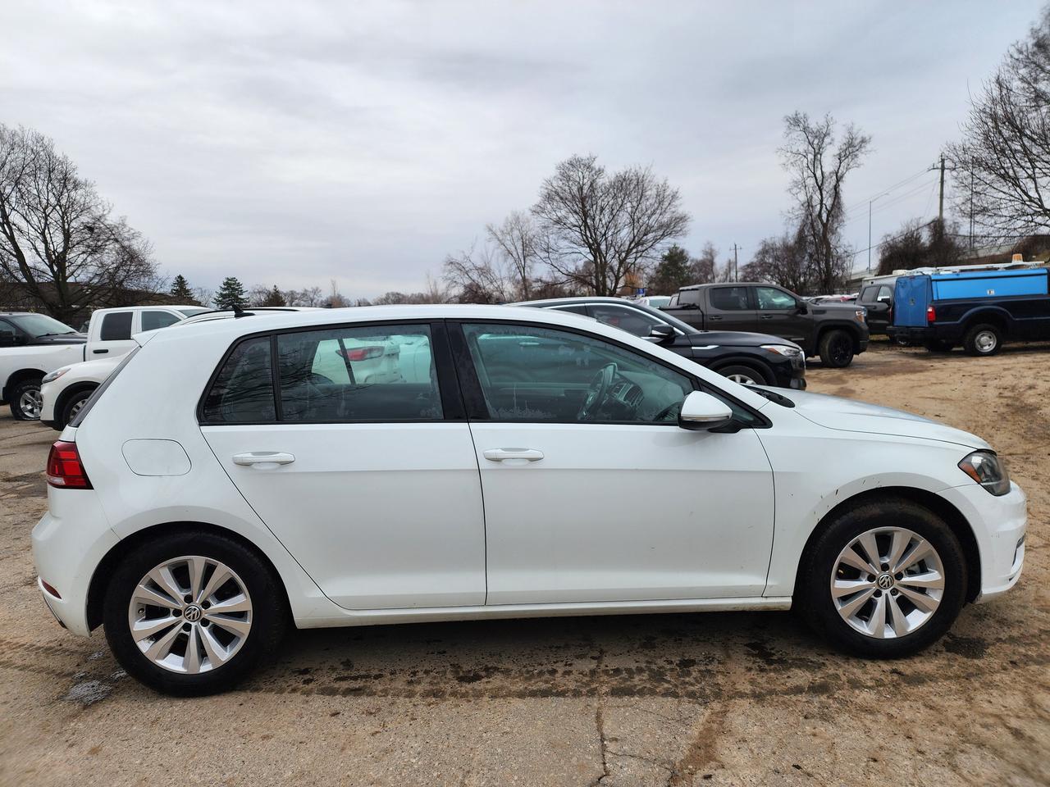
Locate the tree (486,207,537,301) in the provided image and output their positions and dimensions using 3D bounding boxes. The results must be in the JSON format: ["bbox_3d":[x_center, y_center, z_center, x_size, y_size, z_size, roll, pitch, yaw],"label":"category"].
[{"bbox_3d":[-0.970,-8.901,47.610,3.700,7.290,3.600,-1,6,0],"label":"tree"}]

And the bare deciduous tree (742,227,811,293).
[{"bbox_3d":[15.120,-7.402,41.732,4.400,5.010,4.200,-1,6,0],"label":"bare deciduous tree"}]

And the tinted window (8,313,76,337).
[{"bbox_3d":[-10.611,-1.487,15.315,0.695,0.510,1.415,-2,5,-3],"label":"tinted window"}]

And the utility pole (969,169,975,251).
[{"bbox_3d":[48.225,-19.771,75.456,0.250,9.800,0.250,2,6,32],"label":"utility pole"}]

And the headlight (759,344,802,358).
[{"bbox_3d":[3.131,-0.518,8.550,0.500,0.170,0.450,-1,6,7],"label":"headlight"}]

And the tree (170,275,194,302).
[{"bbox_3d":[-46.746,-11.492,95.000,4.800,9.520,4.800,-2,6,0],"label":"tree"}]

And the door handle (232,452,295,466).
[{"bbox_3d":[-0.935,0.236,2.497,0.225,0.047,0.055,-2,5,-3],"label":"door handle"}]

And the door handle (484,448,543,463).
[{"bbox_3d":[-0.040,0.222,2.513,0.222,0.050,0.055,-2,6,-3],"label":"door handle"}]

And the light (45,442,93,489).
[{"bbox_3d":[-1.719,0.263,2.611,0.290,0.180,0.260,-2,5,-3],"label":"light"}]

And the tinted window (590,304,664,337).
[{"bbox_3d":[1.284,-0.884,8.500,1.000,0.430,0.050,-2,-18,-3],"label":"tinted window"}]

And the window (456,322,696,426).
[{"bbox_3d":[0.189,-0.085,2.643,0.850,0.440,0.075,-2,-21,-3],"label":"window"}]

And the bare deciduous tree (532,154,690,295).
[{"bbox_3d":[5.898,-9.999,48.000,10.400,12.906,10.400,-2,6,0],"label":"bare deciduous tree"}]

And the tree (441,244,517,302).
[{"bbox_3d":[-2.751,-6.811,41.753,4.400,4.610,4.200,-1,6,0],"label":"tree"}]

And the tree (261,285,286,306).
[{"bbox_3d":[-37.840,-12.094,105.000,4.300,8.281,4.300,-2,6,0],"label":"tree"}]

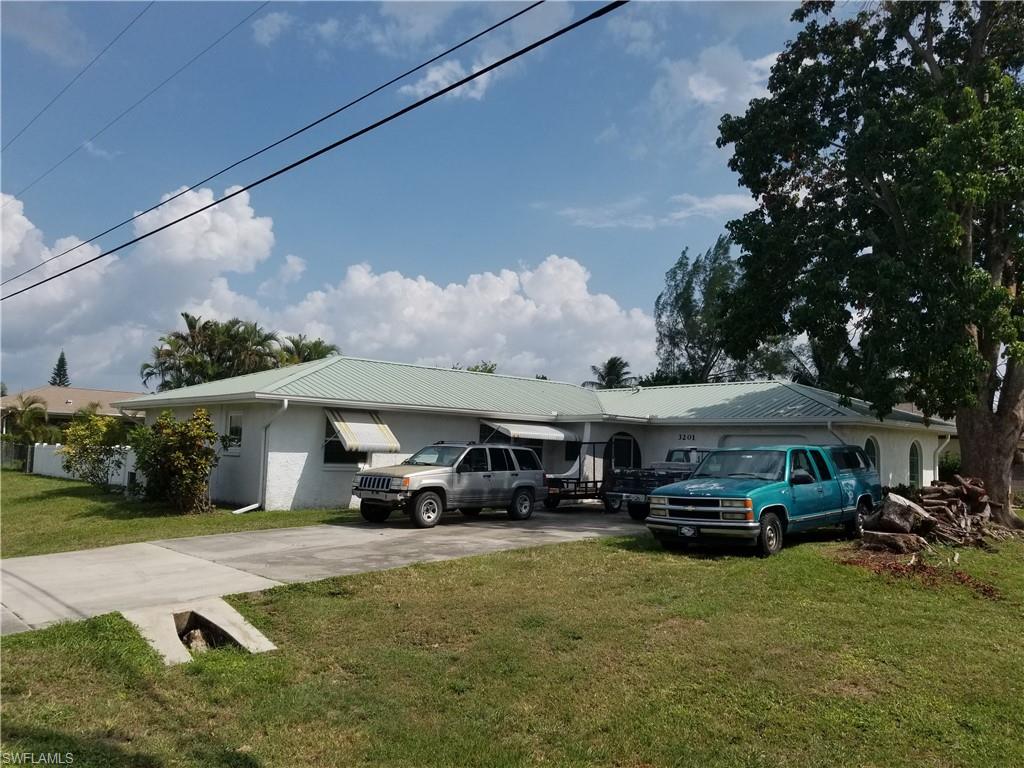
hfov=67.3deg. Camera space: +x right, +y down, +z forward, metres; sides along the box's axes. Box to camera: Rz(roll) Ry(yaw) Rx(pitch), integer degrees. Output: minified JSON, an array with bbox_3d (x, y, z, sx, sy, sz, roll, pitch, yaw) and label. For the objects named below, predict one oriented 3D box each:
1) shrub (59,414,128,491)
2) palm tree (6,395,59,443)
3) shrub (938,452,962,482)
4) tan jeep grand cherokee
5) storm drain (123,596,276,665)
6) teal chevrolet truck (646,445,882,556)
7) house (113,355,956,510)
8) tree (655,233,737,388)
[{"bbox_3d":[-13.077,2.077,23.880,2.200,2.260,2.200,6,-7,-43],"label":"shrub"},{"bbox_3d":[-22.562,2.235,35.889,2.800,3.500,2.800,6,-7,-43],"label":"palm tree"},{"bbox_3d":[15.079,3.260,26.352,1.400,1.820,1.400,6,-7,-43],"label":"shrub"},{"bbox_3d":[-1.145,2.035,16.256,1.800,1.700,4.420,-3,-7,42],"label":"tan jeep grand cherokee"},{"bbox_3d":[-2.835,2.251,7.031,1.340,0.350,1.010,-3,-7,44],"label":"storm drain"},{"bbox_3d":[4.791,2.029,14.020,5.500,1.800,2.000,6,-7,-44],"label":"teal chevrolet truck"},{"bbox_3d":[0.754,1.444,23.686,19.140,4.180,18.060,6,-7,-43],"label":"house"},{"bbox_3d":[12.447,-1.855,49.369,7.200,15.810,7.200,6,-7,-43],"label":"tree"}]

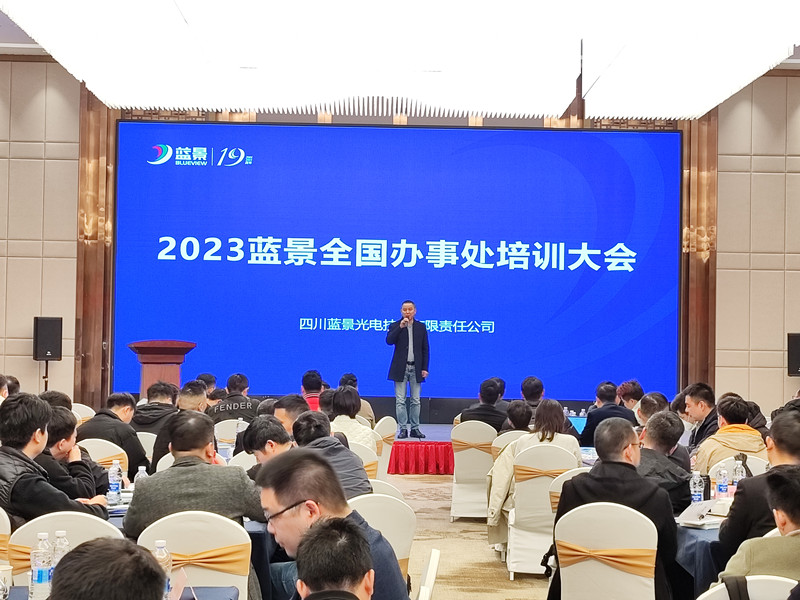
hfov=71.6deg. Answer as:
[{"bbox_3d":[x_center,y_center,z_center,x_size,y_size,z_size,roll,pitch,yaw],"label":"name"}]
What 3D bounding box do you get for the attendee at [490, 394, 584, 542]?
[{"bbox_3d":[1.020,1.348,4.180,0.620,1.220,0.720,1,-4,0],"label":"attendee"}]

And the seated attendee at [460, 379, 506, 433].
[{"bbox_3d":[0.840,1.431,5.400,0.520,1.270,0.720,1,-4,7],"label":"seated attendee"}]

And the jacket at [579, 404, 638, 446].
[{"bbox_3d":[2.070,1.337,5.500,0.570,0.630,0.420,1,-4,3],"label":"jacket"}]

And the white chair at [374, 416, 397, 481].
[{"bbox_3d":[-0.340,1.540,5.300,0.540,0.920,0.450,-1,-3,37],"label":"white chair"}]

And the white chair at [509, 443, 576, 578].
[{"bbox_3d":[0.990,1.430,3.950,0.440,0.910,0.540,1,-2,5],"label":"white chair"}]

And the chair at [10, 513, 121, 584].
[{"bbox_3d":[-1.230,1.285,2.380,0.460,0.920,0.550,0,-2,14],"label":"chair"}]

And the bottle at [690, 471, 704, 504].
[{"bbox_3d":[1.464,0.952,2.730,0.064,0.222,0.064,1,-2,0],"label":"bottle"}]

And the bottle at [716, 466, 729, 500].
[{"bbox_3d":[1.735,0.997,2.980,0.067,0.220,0.067,1,-4,0],"label":"bottle"}]

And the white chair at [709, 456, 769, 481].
[{"bbox_3d":[2.161,1.474,3.745,0.450,0.930,0.550,1,-4,0],"label":"white chair"}]

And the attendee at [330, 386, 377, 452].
[{"bbox_3d":[-0.470,1.310,4.620,0.500,1.240,0.780,2,-2,-20],"label":"attendee"}]

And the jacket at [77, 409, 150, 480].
[{"bbox_3d":[-2.050,1.100,3.980,0.520,0.620,0.420,0,-2,27],"label":"jacket"}]

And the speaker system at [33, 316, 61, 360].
[{"bbox_3d":[-5.020,0.555,7.900,0.370,0.610,0.360,2,-2,-36],"label":"speaker system"}]

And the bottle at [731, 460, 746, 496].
[{"bbox_3d":[1.838,1.000,3.000,0.067,0.220,0.067,1,-4,0],"label":"bottle"}]

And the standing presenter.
[{"bbox_3d":[0.097,0.900,7.120,0.530,1.740,0.380,1,-2,3],"label":"standing presenter"}]

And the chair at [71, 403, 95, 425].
[{"bbox_3d":[-3.453,1.599,6.204,0.450,0.930,0.550,1,-4,5],"label":"chair"}]

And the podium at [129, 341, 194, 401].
[{"bbox_3d":[-3.080,1.130,7.200,0.800,1.180,0.520,2,-2,-22],"label":"podium"}]

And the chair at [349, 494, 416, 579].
[{"bbox_3d":[-0.256,1.330,2.634,0.450,0.930,0.550,4,-5,-37],"label":"chair"}]

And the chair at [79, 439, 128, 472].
[{"bbox_3d":[-2.063,1.422,3.985,0.450,0.930,0.550,1,-4,-2],"label":"chair"}]

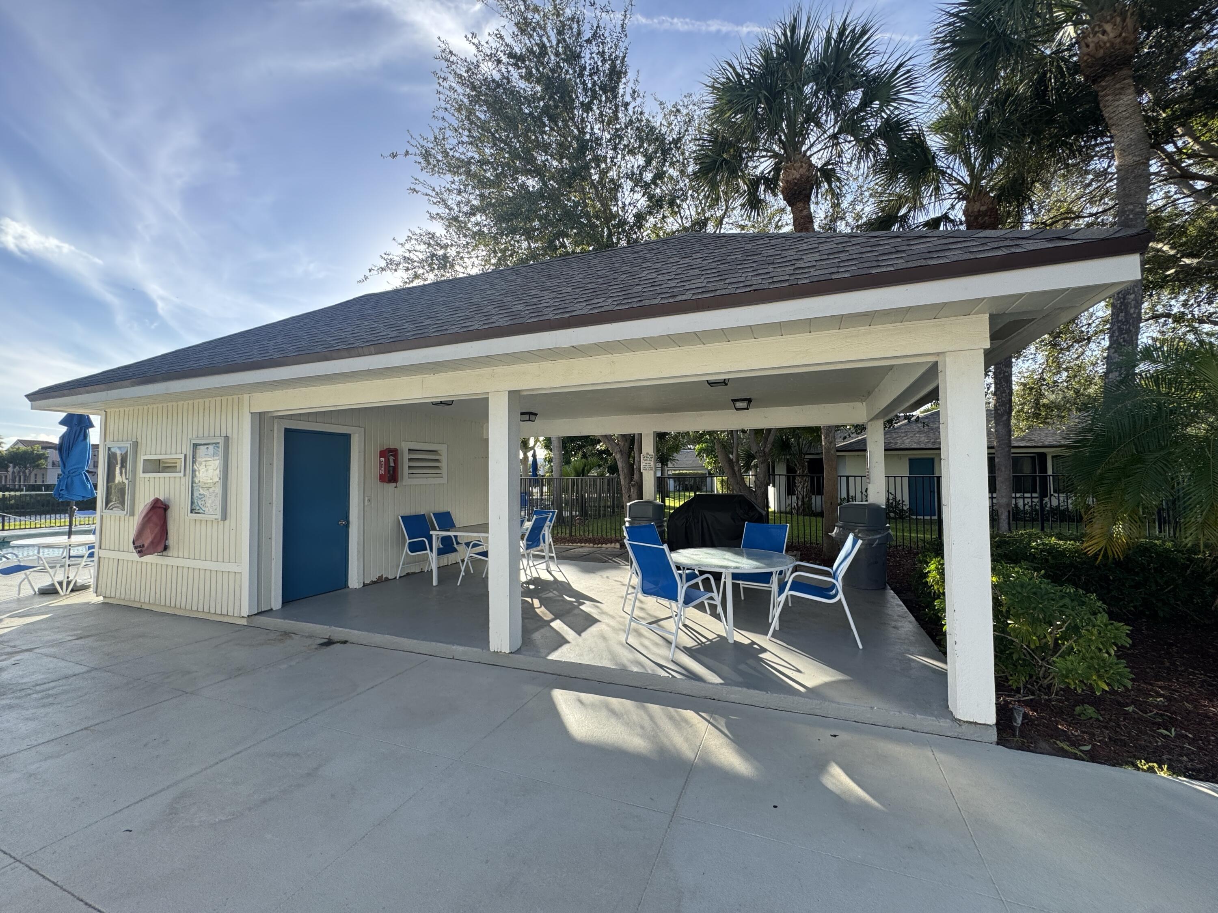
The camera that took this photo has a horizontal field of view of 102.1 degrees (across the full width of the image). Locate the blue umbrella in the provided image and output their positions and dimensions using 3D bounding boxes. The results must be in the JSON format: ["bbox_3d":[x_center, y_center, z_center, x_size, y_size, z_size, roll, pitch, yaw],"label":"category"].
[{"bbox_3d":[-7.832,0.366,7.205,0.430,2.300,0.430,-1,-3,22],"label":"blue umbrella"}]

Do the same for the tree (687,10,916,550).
[{"bbox_3d":[3.560,-3.100,8.800,4.000,9.800,4.000,-1,-2,22],"label":"tree"}]

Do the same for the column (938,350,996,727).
[{"bbox_3d":[2.178,0.468,3.010,0.190,2.179,0.190,-1,-2,22],"label":"column"}]

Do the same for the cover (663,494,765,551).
[{"bbox_3d":[1.569,1.143,7.163,1.330,1.180,0.660,-1,-3,22],"label":"cover"}]

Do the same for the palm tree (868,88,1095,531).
[{"bbox_3d":[6.162,-2.160,8.239,3.000,7.900,3.000,-1,-3,22],"label":"palm tree"}]

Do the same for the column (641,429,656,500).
[{"bbox_3d":[0.663,0.688,8.092,0.187,2.180,0.187,-1,-3,22],"label":"column"}]

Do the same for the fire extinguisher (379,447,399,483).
[{"bbox_3d":[-3.127,0.135,7.019,0.150,0.485,0.225,-1,-3,22],"label":"fire extinguisher"}]

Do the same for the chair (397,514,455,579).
[{"bbox_3d":[-2.557,1.292,7.092,0.760,0.890,0.570,-1,-2,24],"label":"chair"}]

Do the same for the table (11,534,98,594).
[{"bbox_3d":[-7.617,1.524,6.962,1.090,0.710,1.090,-1,-2,22],"label":"table"}]

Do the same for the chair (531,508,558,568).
[{"bbox_3d":[-1.287,1.338,7.951,0.570,0.900,0.730,-2,-3,38],"label":"chair"}]

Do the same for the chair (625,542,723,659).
[{"bbox_3d":[0.582,1.174,4.326,0.730,0.900,0.570,2,-3,-40],"label":"chair"}]

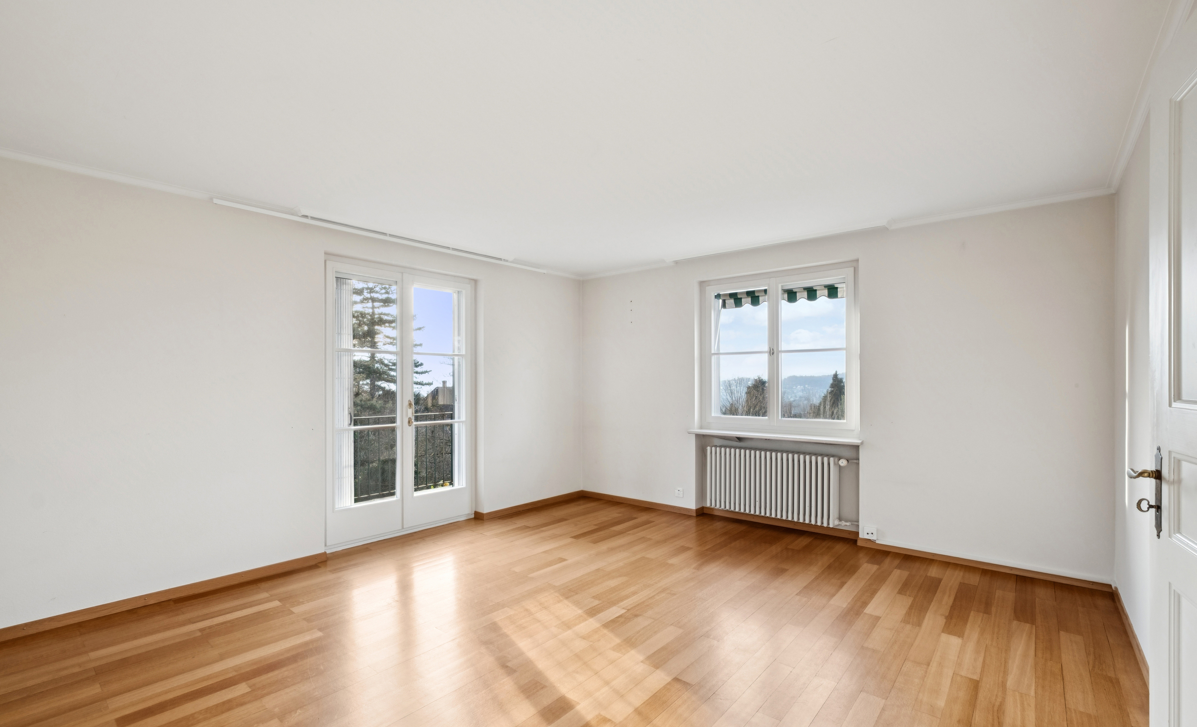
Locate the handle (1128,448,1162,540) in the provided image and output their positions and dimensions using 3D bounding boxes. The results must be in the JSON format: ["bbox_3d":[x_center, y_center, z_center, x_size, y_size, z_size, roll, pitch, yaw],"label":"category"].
[{"bbox_3d":[1.309,0.308,1.187,0.057,0.222,0.105,-1,-1,34],"label":"handle"}]

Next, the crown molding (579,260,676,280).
[{"bbox_3d":[0.275,-0.947,5.124,1.171,0.050,0.050,-1,-1,38],"label":"crown molding"}]

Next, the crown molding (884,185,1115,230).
[{"bbox_3d":[2.596,-1.013,3.321,1.178,0.050,0.050,-1,-1,38],"label":"crown molding"}]

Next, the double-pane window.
[{"bbox_3d":[1.520,-0.091,4.353,1.318,1.350,0.080,-1,-1,38],"label":"double-pane window"}]

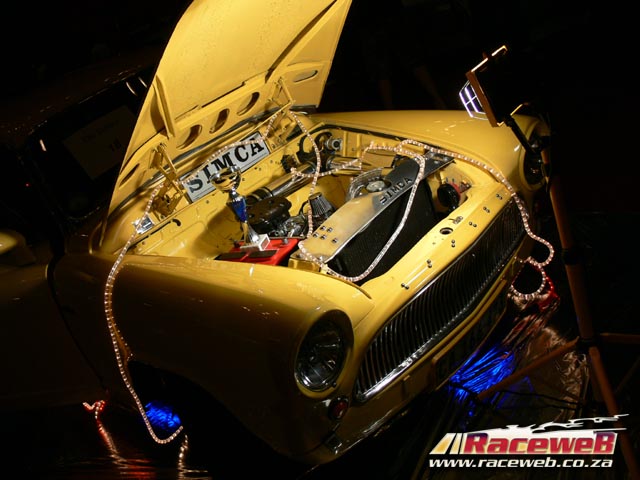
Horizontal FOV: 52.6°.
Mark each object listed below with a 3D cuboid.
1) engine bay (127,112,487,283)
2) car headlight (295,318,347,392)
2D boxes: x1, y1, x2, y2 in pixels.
[{"bbox_3d":[0.022,-0.005,2.390,0.970,0.480,1.080,4,31,44],"label":"engine bay"},{"bbox_3d":[-0.015,0.290,1.647,0.100,0.185,0.185,4,31,44],"label":"car headlight"}]

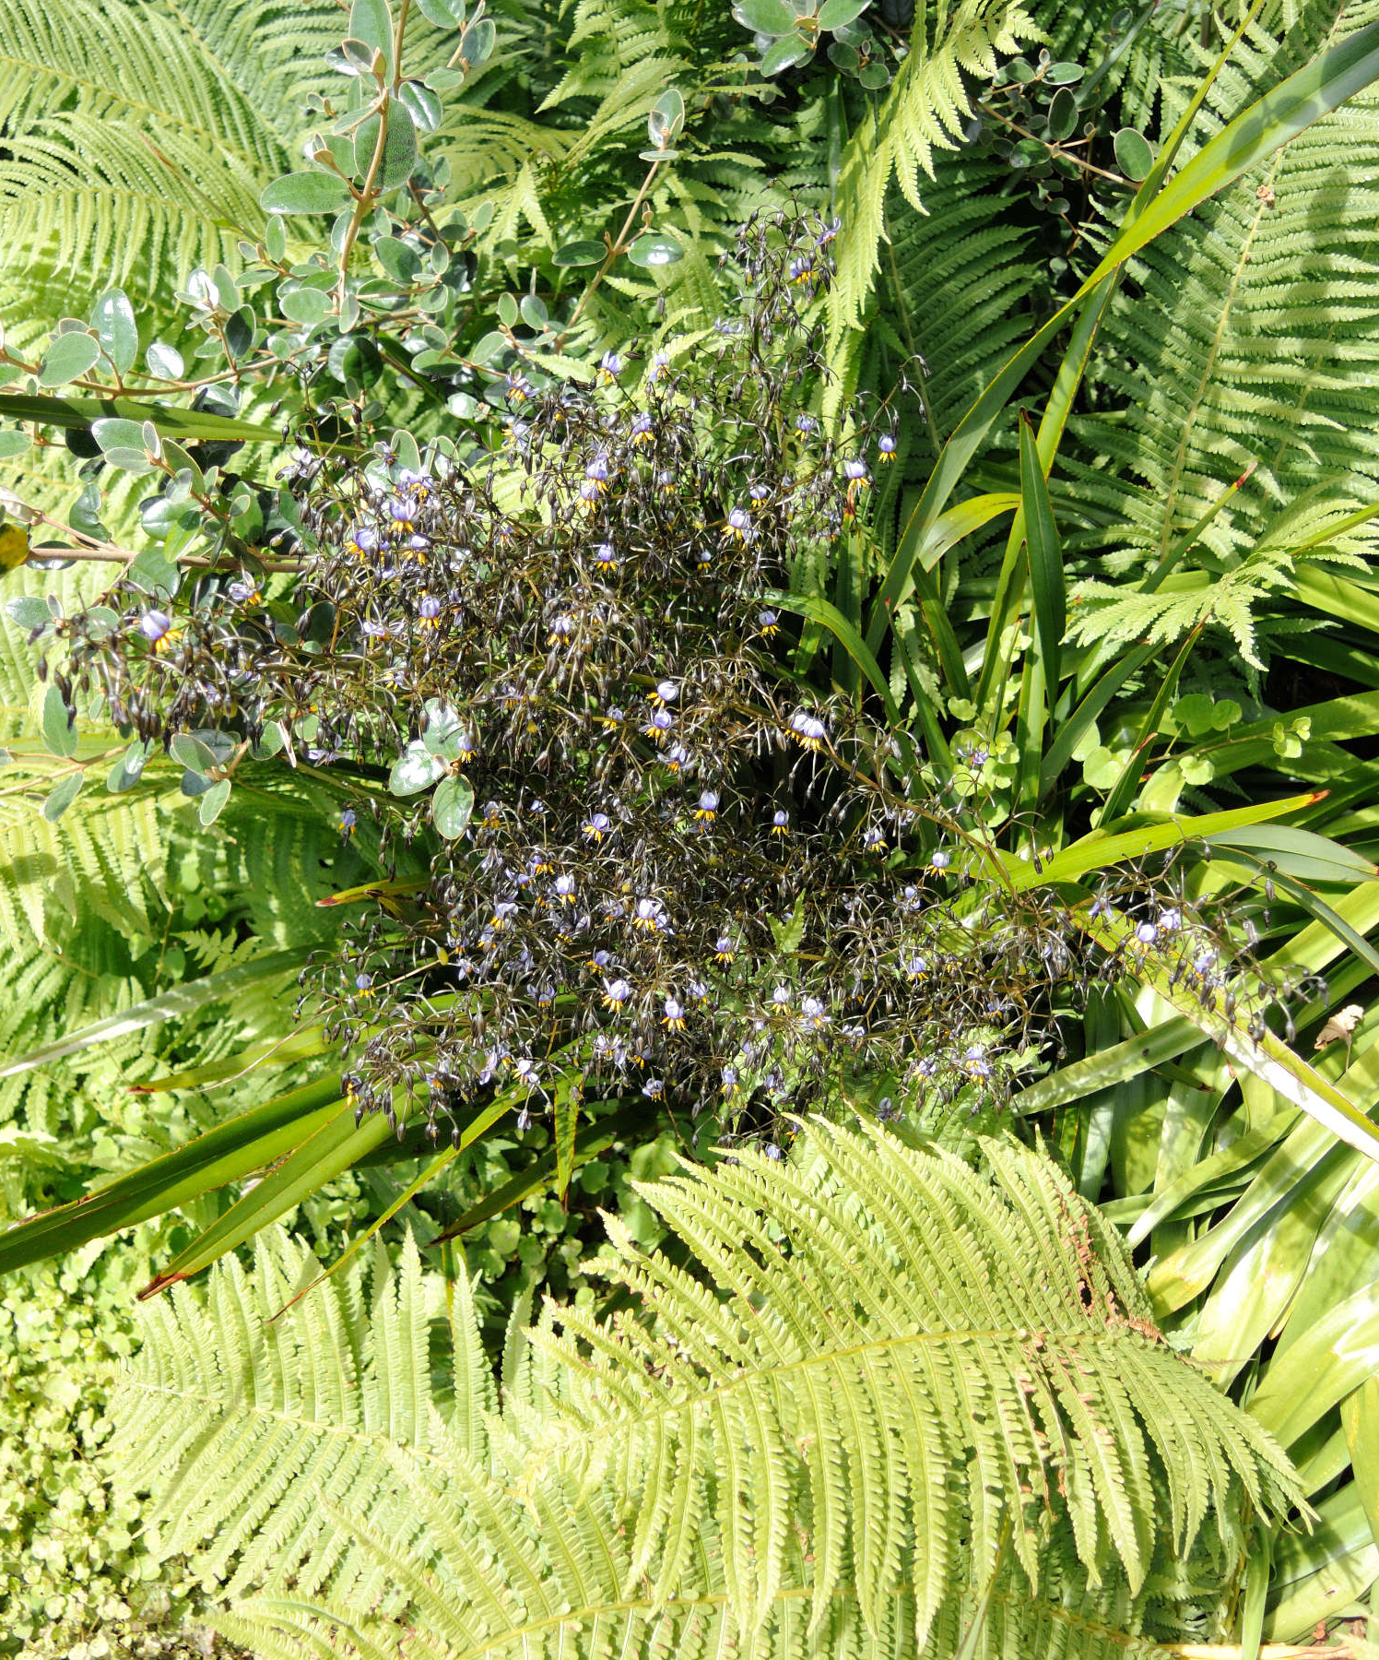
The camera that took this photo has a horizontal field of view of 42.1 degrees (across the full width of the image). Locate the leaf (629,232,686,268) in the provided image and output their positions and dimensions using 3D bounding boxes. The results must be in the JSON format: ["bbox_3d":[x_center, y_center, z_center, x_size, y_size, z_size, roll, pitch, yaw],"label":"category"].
[{"bbox_3d":[-0.025,-0.437,1.350,0.043,0.010,0.029,-7,53,0],"label":"leaf"}]

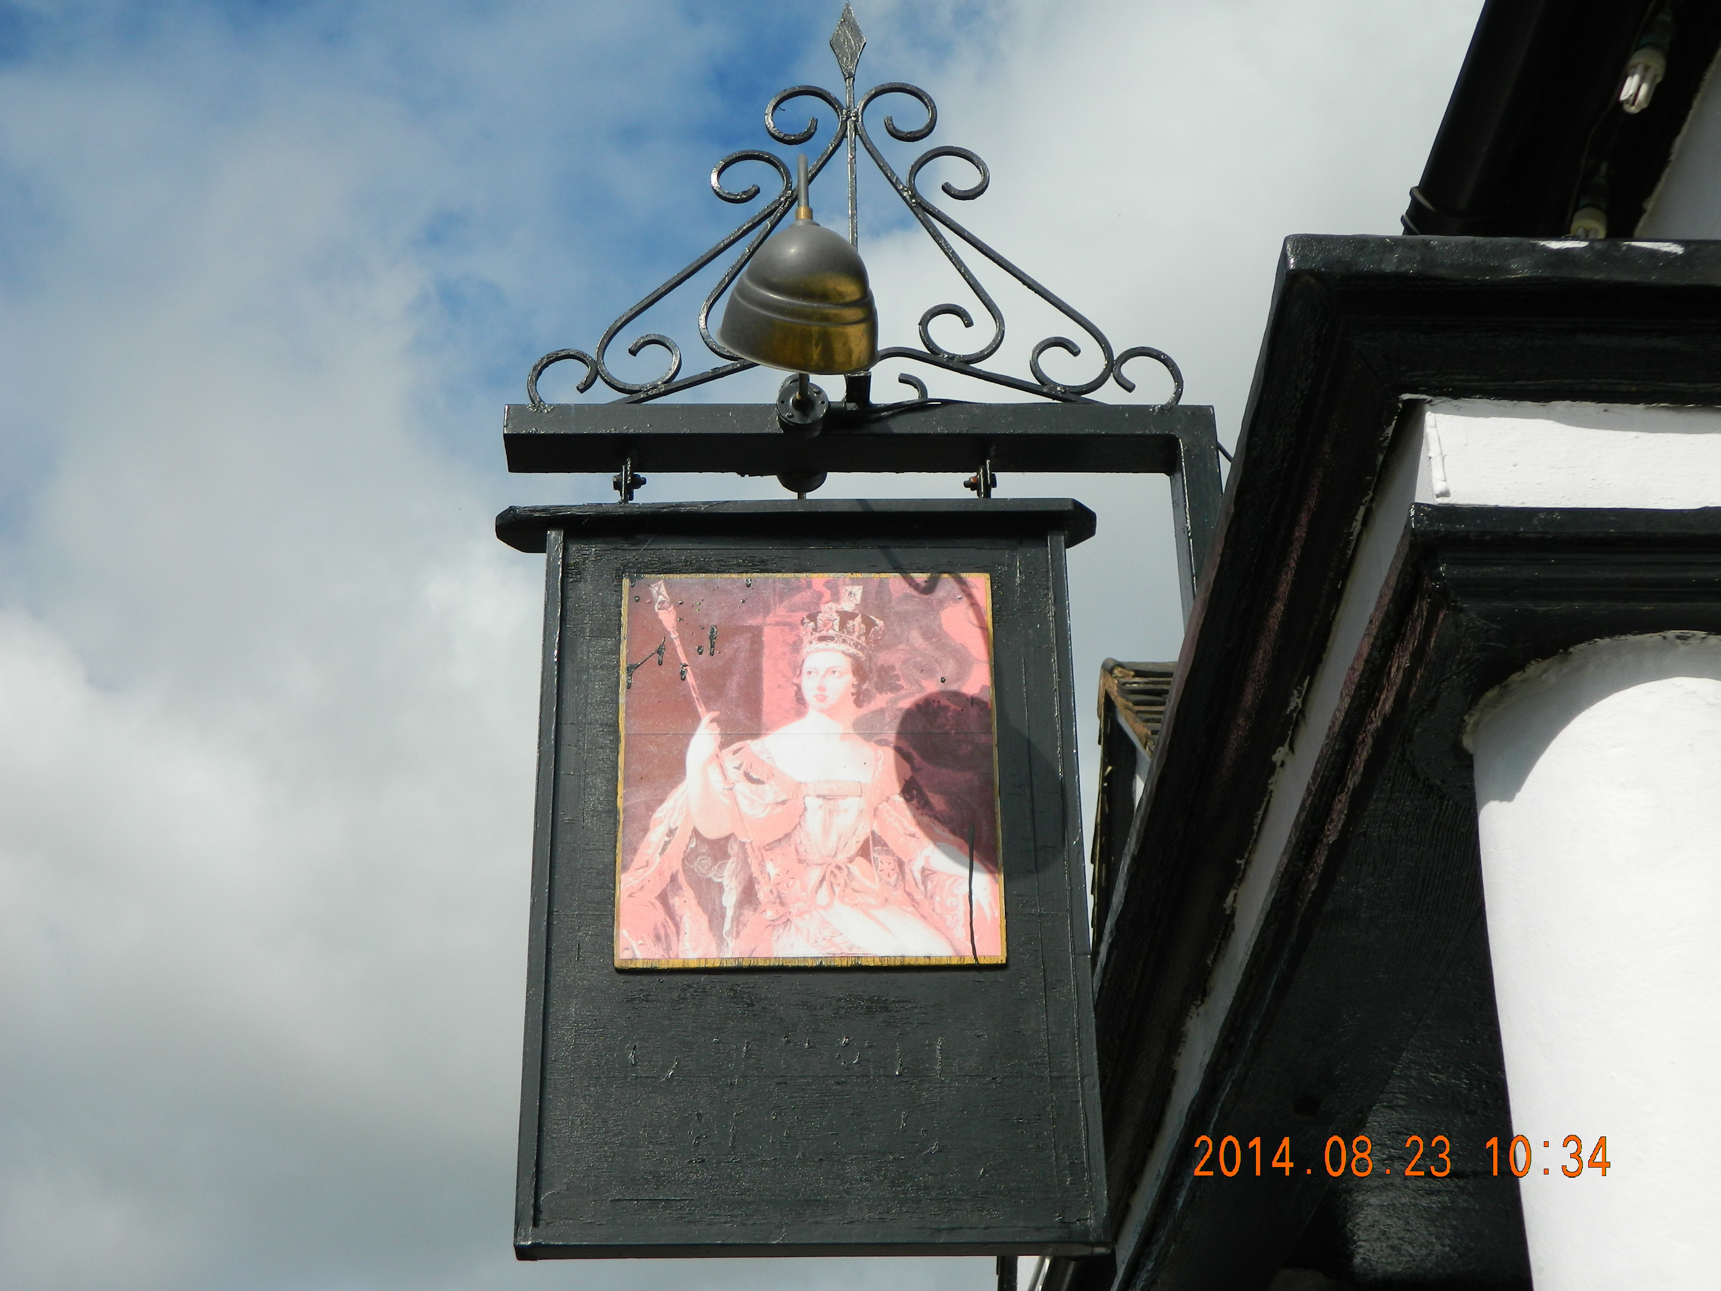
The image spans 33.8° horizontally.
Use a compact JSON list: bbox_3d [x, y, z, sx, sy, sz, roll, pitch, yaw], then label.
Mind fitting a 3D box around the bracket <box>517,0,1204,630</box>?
[{"bbox_3d":[-0.004,-0.463,3.952,0.953,1.156,0.092,0,-31,-2],"label":"bracket"}]

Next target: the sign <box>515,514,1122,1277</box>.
[{"bbox_3d":[-0.075,0.262,3.494,0.787,0.989,0.102,0,-31,-2],"label":"sign"}]

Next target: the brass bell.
[{"bbox_3d":[-0.068,-0.478,3.435,0.190,0.250,0.190,1,-13,-2],"label":"brass bell"}]

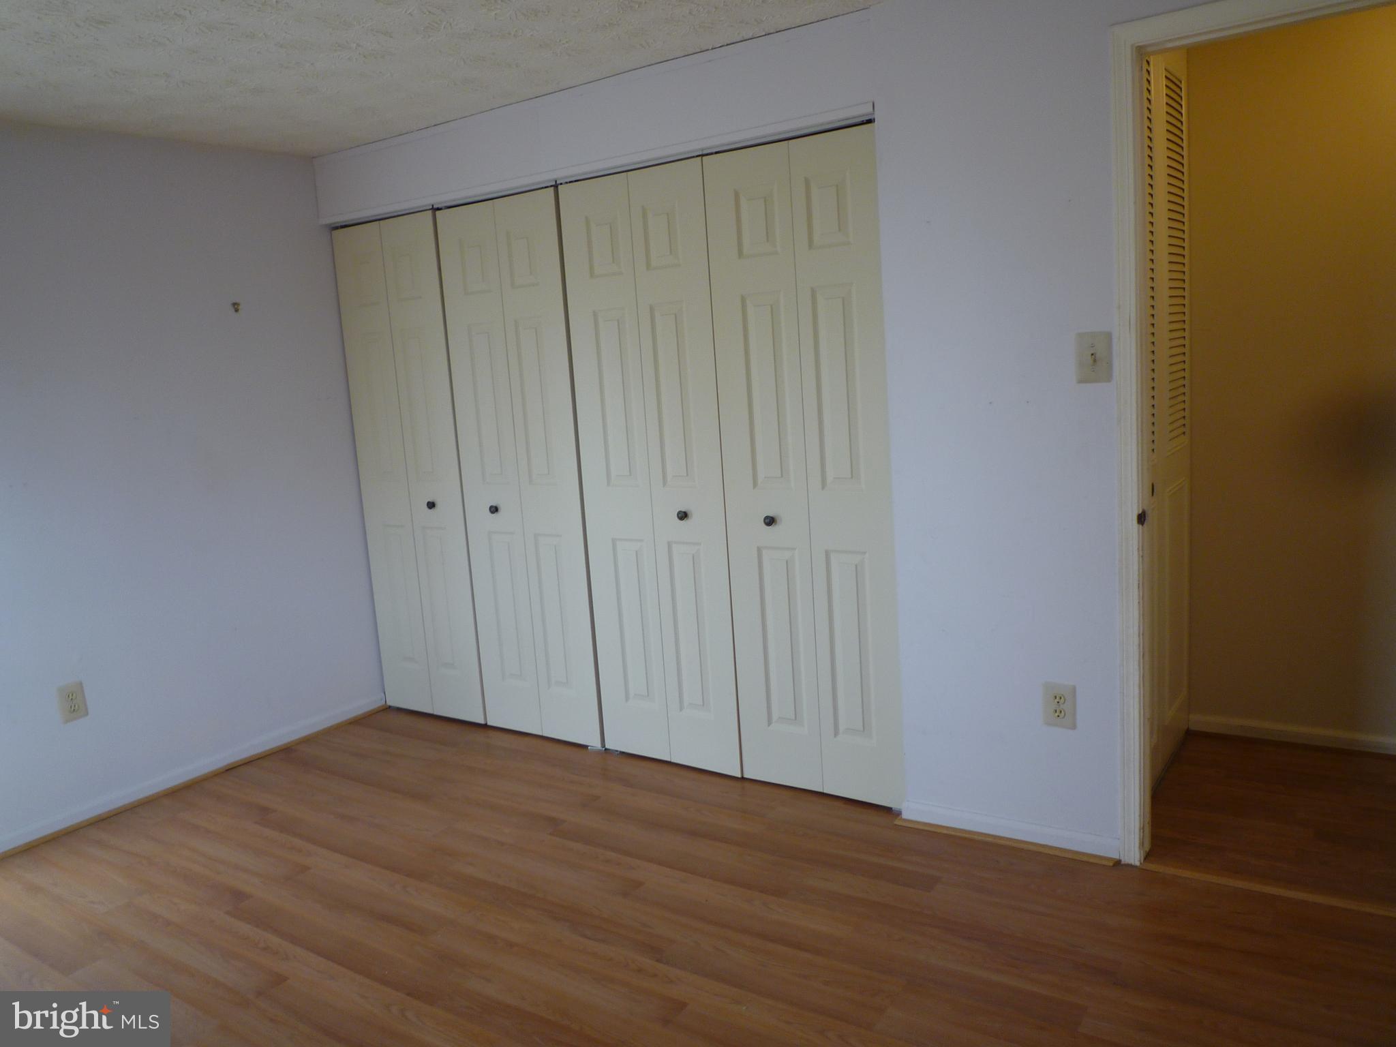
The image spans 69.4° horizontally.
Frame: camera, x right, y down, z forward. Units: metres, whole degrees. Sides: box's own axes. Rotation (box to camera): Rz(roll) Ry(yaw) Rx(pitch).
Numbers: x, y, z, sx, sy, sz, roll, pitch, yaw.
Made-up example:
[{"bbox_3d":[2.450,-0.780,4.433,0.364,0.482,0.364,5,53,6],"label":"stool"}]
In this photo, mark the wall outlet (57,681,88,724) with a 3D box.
[{"bbox_3d":[-2.022,0.580,3.266,0.010,0.122,0.078,2,10,33],"label":"wall outlet"}]

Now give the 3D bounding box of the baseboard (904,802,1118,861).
[{"bbox_3d":[0.866,0.864,2.852,0.615,0.056,0.015,2,10,33],"label":"baseboard"}]

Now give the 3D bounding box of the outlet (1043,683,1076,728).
[{"bbox_3d":[0.973,0.493,2.716,0.083,0.122,0.010,2,10,33],"label":"outlet"}]

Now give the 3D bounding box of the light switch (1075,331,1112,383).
[{"bbox_3d":[0.992,-0.414,2.526,0.083,0.125,0.015,2,10,33],"label":"light switch"}]

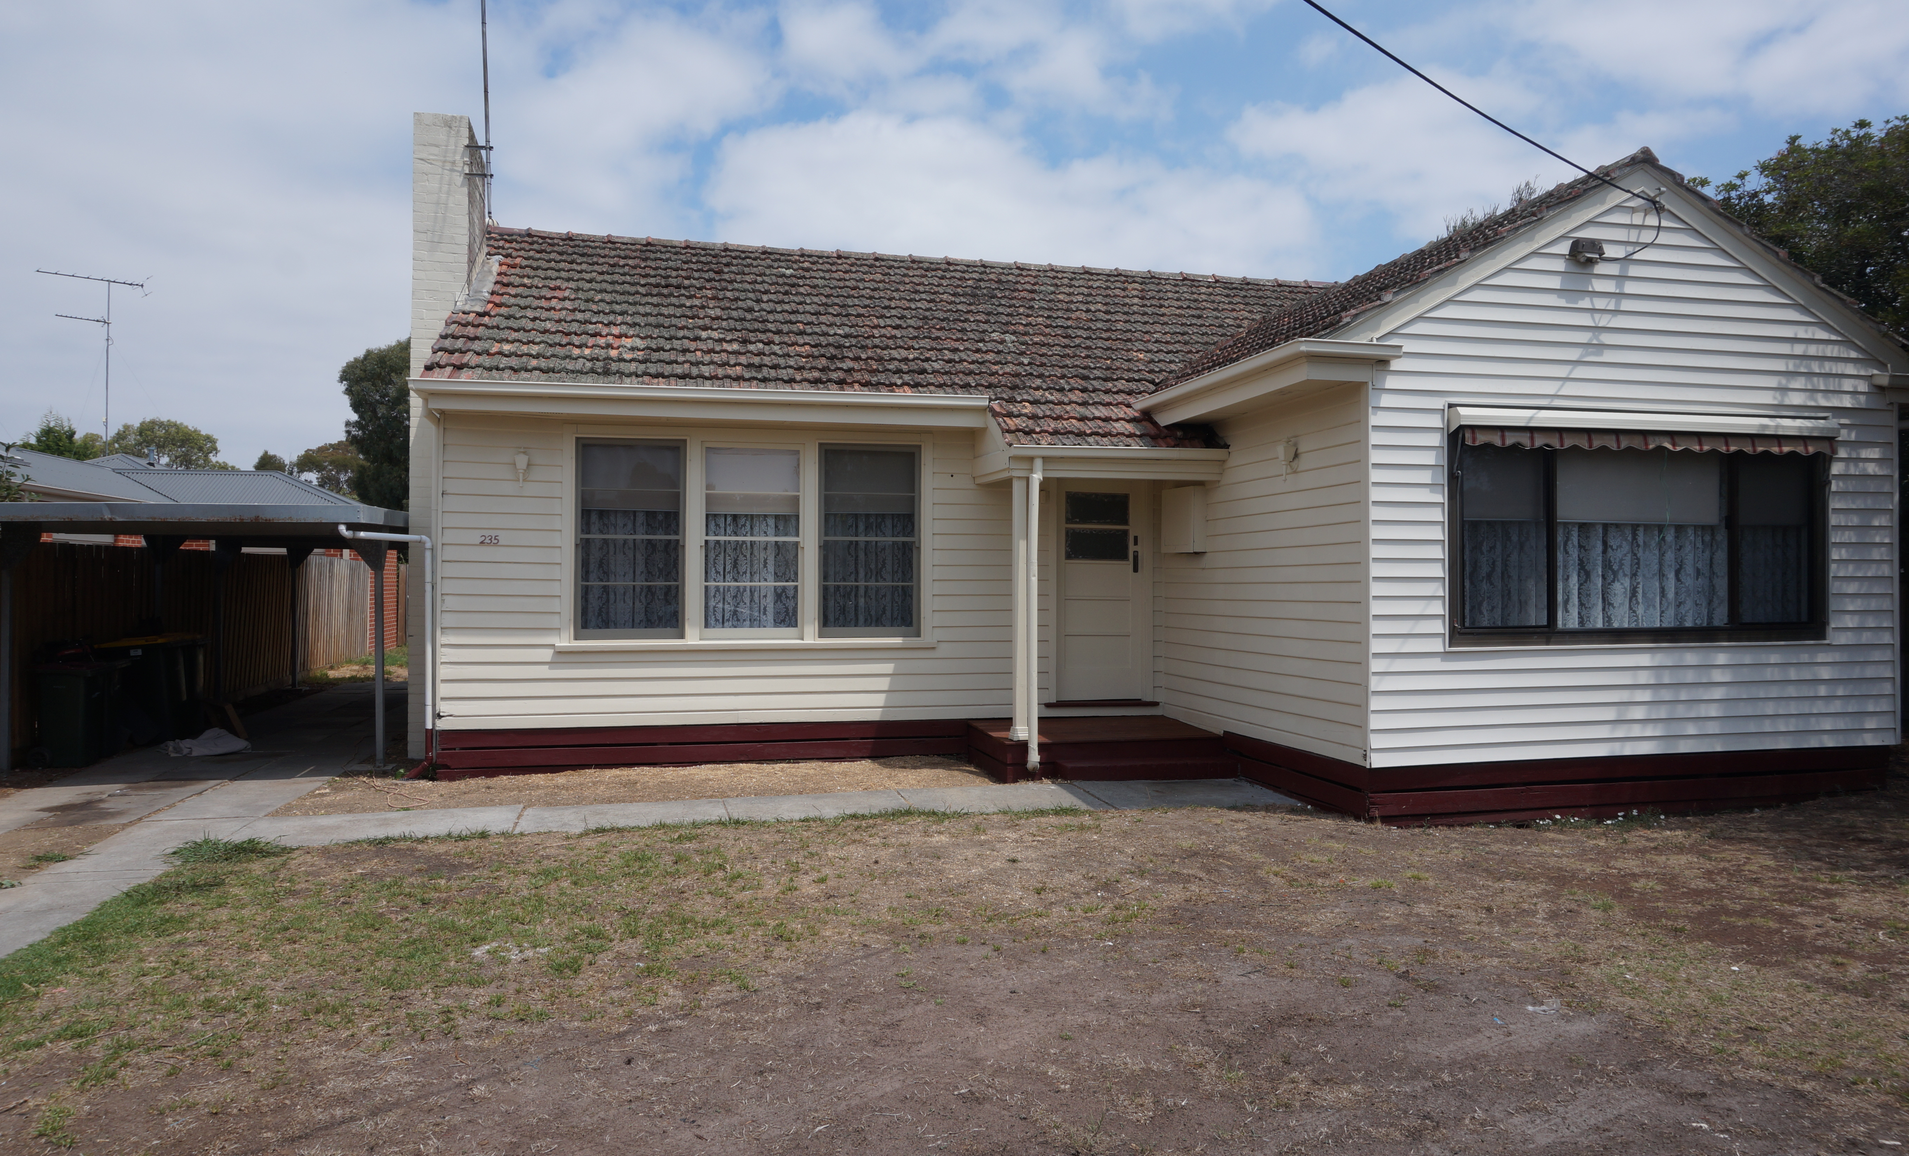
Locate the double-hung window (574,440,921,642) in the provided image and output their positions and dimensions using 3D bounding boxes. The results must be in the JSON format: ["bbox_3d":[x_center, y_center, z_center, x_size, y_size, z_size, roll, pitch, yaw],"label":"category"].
[{"bbox_3d":[-1.742,-0.306,11.014,2.969,1.713,0.120,0,0,-13],"label":"double-hung window"}]

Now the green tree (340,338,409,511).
[{"bbox_3d":[-15.049,-2.566,36.000,4.300,8.836,4.300,0,0,-13],"label":"green tree"}]

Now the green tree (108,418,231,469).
[{"bbox_3d":[-30.986,-2.205,50.000,5.000,8.309,5.000,0,0,-13],"label":"green tree"}]

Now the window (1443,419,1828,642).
[{"bbox_3d":[4.839,-0.317,8.917,3.119,1.617,0.120,0,0,-13],"label":"window"}]

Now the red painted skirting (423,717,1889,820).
[{"bbox_3d":[1.341,1.449,9.899,10.630,0.400,3.560,0,0,-13],"label":"red painted skirting"}]

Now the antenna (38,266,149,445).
[{"bbox_3d":[-20.315,-5.222,30.000,0.700,4.100,2.200,0,-1,41],"label":"antenna"}]

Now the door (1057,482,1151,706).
[{"bbox_3d":[1.340,0.118,11.757,0.840,2.040,0.050,0,0,-13],"label":"door"}]

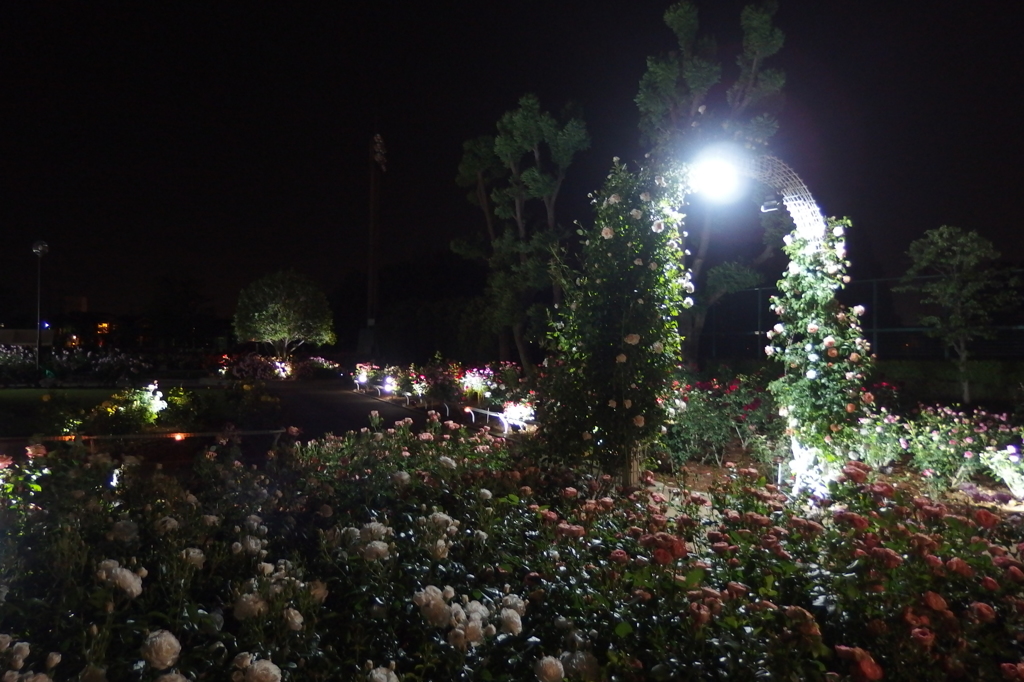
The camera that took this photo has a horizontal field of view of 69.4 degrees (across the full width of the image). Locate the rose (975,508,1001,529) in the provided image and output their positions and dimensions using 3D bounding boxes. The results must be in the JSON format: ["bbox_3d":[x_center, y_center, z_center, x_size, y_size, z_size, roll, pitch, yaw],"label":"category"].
[{"bbox_3d":[1.929,0.720,3.000,0.105,0.075,0.100,1,0,33],"label":"rose"}]

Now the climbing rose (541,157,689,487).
[{"bbox_3d":[1.008,-0.180,7.200,1.379,3.155,1.150,1,0,0],"label":"climbing rose"}]

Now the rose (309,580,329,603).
[{"bbox_3d":[-0.510,0.661,1.950,0.052,0.058,0.056,0,-1,-15],"label":"rose"}]

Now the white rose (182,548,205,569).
[{"bbox_3d":[-1.120,0.765,2.600,0.077,0.065,0.073,1,0,-23],"label":"white rose"}]

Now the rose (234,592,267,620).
[{"bbox_3d":[-0.743,0.754,2.100,0.102,0.074,0.097,1,0,-19],"label":"rose"}]

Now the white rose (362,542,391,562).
[{"bbox_3d":[-0.486,0.751,2.650,0.100,0.067,0.095,1,0,-10],"label":"white rose"}]

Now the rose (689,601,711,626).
[{"bbox_3d":[0.463,0.672,1.820,0.051,0.061,0.056,0,-1,14],"label":"rose"}]

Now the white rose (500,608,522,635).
[{"bbox_3d":[-0.001,0.778,2.050,0.061,0.067,0.058,1,0,0],"label":"white rose"}]

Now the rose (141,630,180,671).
[{"bbox_3d":[-0.759,0.670,1.600,0.085,0.087,0.085,1,-1,-25],"label":"rose"}]

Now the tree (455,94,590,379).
[{"bbox_3d":[0.284,-2.692,20.000,3.679,7.954,3.700,0,-1,0],"label":"tree"}]

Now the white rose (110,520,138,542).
[{"bbox_3d":[-1.351,0.665,2.580,0.092,0.077,0.088,1,-1,-28],"label":"white rose"}]

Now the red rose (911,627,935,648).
[{"bbox_3d":[1.111,0.802,2.000,0.065,0.055,0.062,1,0,29],"label":"red rose"}]

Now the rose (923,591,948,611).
[{"bbox_3d":[1.090,0.667,1.900,0.063,0.051,0.060,0,-1,30],"label":"rose"}]

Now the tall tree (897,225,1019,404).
[{"bbox_3d":[10.135,-0.602,16.800,2.795,4.045,2.800,0,-1,0],"label":"tall tree"}]

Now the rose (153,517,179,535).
[{"bbox_3d":[-1.240,0.663,2.650,0.088,0.068,0.085,1,-1,-25],"label":"rose"}]

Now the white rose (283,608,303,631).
[{"bbox_3d":[-0.624,0.791,2.100,0.057,0.058,0.054,1,0,-16],"label":"white rose"}]

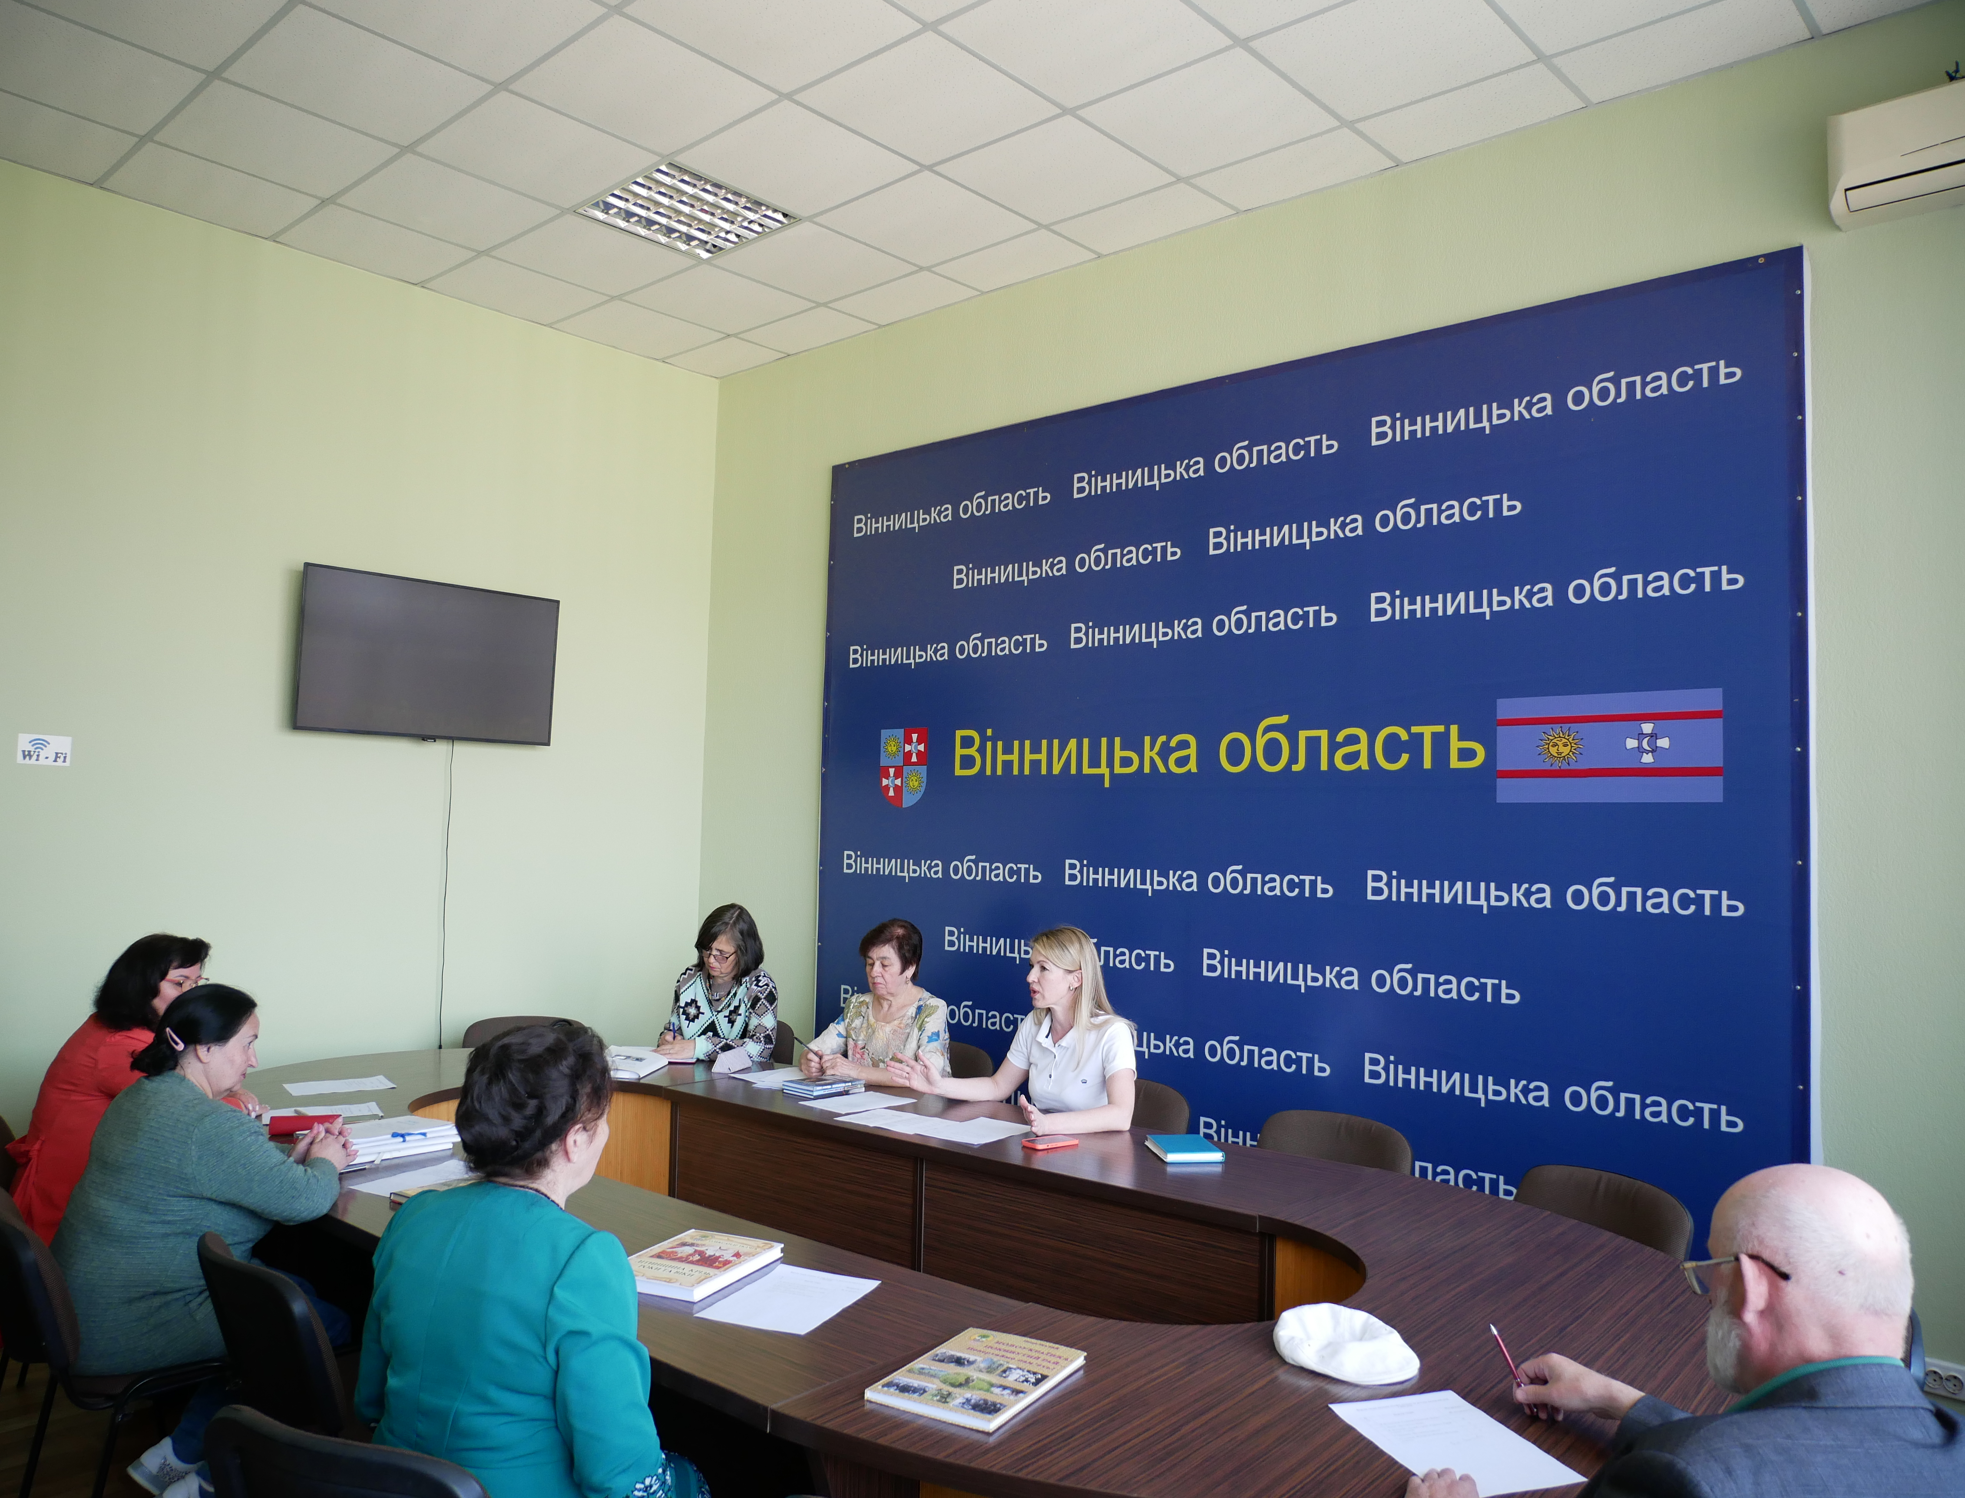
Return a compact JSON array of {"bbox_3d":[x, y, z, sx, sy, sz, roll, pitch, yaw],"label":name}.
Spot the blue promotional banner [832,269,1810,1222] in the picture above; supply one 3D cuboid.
[{"bbox_3d":[0.721,0.147,4.931,3.870,2.950,0.050,-1,-4,42],"label":"blue promotional banner"}]

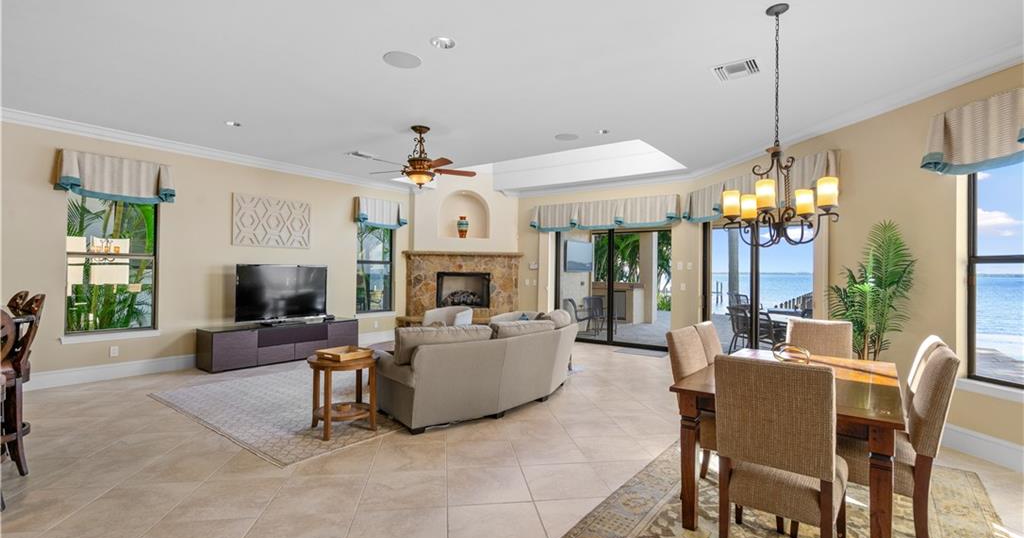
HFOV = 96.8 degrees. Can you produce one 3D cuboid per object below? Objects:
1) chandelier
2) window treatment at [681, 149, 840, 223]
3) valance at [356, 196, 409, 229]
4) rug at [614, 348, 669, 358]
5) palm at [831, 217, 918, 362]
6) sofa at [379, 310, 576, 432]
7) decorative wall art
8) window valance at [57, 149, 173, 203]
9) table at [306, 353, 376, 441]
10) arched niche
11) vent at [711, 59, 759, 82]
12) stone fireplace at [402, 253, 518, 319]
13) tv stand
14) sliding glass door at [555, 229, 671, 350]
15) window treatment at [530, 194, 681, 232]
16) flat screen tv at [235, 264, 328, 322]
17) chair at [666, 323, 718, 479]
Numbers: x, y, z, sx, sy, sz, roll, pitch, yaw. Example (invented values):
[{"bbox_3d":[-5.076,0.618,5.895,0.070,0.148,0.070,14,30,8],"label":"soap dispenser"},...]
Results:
[{"bbox_3d":[1.805,-0.966,3.082,0.800,1.640,0.800,0,-1,37],"label":"chandelier"},{"bbox_3d":[3.134,-0.975,6.125,0.140,0.520,2.910,1,0,-8],"label":"window treatment"},{"bbox_3d":[-2.484,-1.028,8.681,0.140,0.530,1.100,0,0,37],"label":"valance"},{"bbox_3d":[2.228,1.439,7.758,0.880,0.012,0.475,0,0,36],"label":"rug"},{"bbox_3d":[3.042,0.507,3.824,0.720,1.830,0.680,0,-1,37],"label":"palm"},{"bbox_3d":[-0.263,0.982,5.043,1.240,0.900,2.500,0,-1,37],"label":"sofa"},{"bbox_3d":[-3.906,-0.758,7.460,0.050,0.810,1.230,0,-1,37],"label":"decorative wall art"},{"bbox_3d":[-5.026,-1.162,5.852,0.200,0.500,1.180,0,-1,37],"label":"window valance"},{"bbox_3d":[-1.455,1.058,3.895,0.570,0.620,0.570,0,0,38],"label":"table"},{"bbox_3d":[-1.051,-1.187,10.115,1.100,1.050,0.400,0,-1,-12],"label":"arched niche"},{"bbox_3d":[1.854,-1.625,3.752,0.330,0.020,0.330,0,0,38],"label":"vent"},{"bbox_3d":[-1.044,0.558,9.673,2.500,1.800,0.650,0,-1,-12],"label":"stone fireplace"},{"bbox_3d":[-3.435,1.115,6.922,0.510,0.520,2.160,0,0,37],"label":"tv stand"},{"bbox_3d":[1.876,0.267,8.640,2.480,2.360,0.130,0,0,36],"label":"sliding glass door"},{"bbox_3d":[1.613,-0.979,8.225,2.810,0.520,0.140,0,0,36],"label":"window treatment"},{"bbox_3d":[-3.668,0.405,7.342,0.140,0.880,1.450,0,-1,37],"label":"flat screen tv"},{"bbox_3d":[1.362,0.908,2.811,0.630,1.010,0.470,0,0,38],"label":"chair"}]

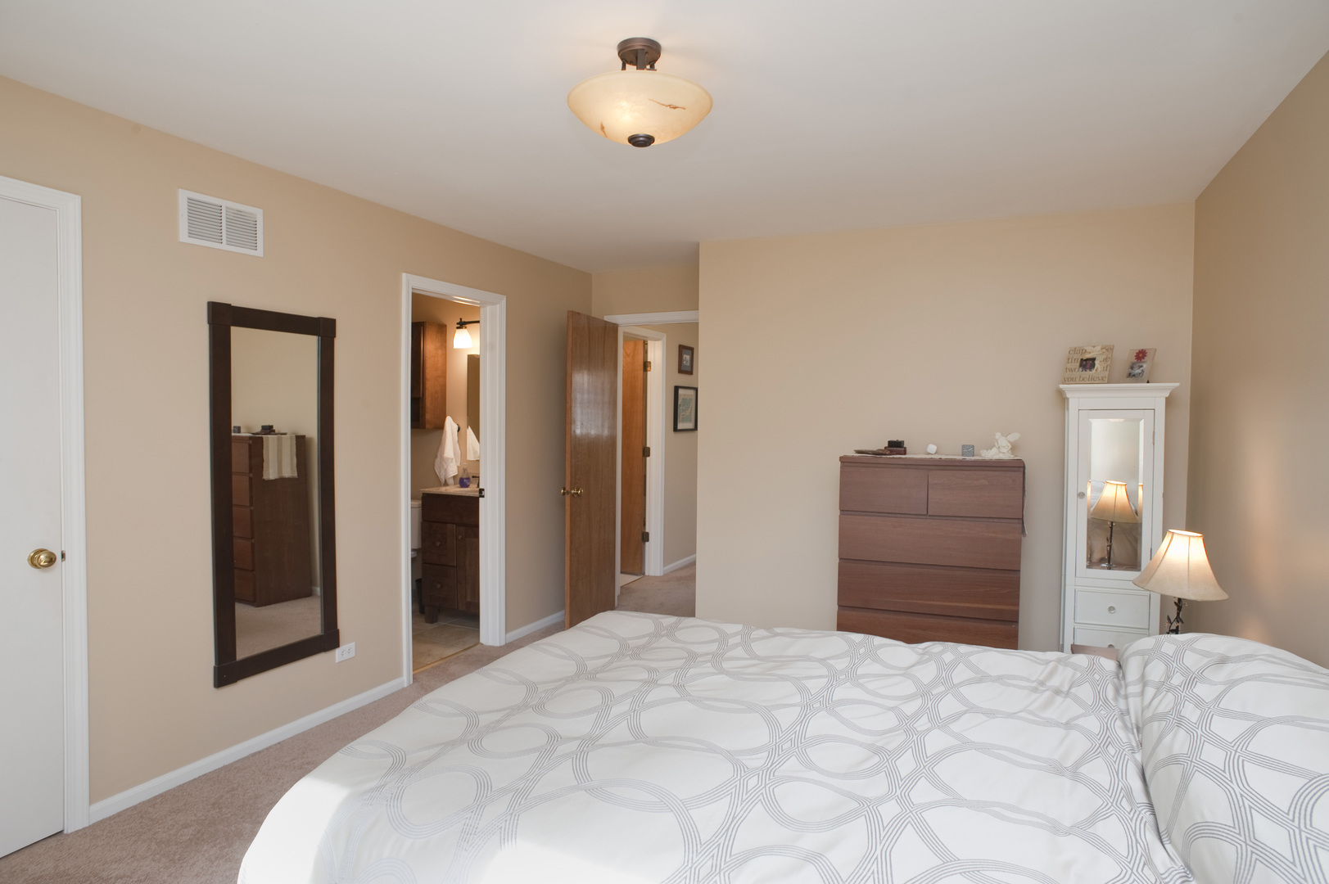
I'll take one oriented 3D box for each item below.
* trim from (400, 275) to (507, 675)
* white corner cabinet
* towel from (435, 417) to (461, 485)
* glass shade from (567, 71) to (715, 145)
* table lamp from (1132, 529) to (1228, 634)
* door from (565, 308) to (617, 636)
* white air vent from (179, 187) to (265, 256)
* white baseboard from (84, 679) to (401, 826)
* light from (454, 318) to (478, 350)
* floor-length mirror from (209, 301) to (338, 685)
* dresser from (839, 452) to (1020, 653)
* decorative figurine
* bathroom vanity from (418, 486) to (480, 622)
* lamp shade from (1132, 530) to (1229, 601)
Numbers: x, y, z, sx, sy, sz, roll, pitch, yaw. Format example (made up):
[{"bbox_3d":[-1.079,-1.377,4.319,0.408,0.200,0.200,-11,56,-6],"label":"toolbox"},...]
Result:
[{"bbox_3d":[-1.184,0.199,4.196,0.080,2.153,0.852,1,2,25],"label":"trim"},{"bbox_3d":[2.122,0.518,3.526,0.450,1.570,0.340,1,2,24],"label":"white corner cabinet"},{"bbox_3d":[-1.563,0.068,5.324,0.200,0.488,0.130,1,2,23],"label":"towel"},{"bbox_3d":[-0.072,-0.901,2.080,0.400,0.110,0.400,0,2,0],"label":"glass shade"},{"bbox_3d":[1.709,0.533,2.443,0.268,0.475,0.268,1,2,25],"label":"table lamp"},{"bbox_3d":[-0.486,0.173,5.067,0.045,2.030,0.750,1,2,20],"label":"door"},{"bbox_3d":[-1.727,-0.856,2.902,0.020,0.193,0.344,1,2,25],"label":"white air vent"},{"bbox_3d":[-1.663,1.262,3.179,0.014,0.060,1.441,1,2,25],"label":"white baseboard"},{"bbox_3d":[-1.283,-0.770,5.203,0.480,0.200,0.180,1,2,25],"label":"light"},{"bbox_3d":[-1.630,0.204,3.148,0.030,1.514,0.587,1,2,25],"label":"floor-length mirror"},{"bbox_3d":[1.312,0.679,3.684,0.800,1.230,0.480,1,2,21],"label":"dresser"},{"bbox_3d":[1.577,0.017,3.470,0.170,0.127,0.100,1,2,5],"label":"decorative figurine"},{"bbox_3d":[-1.278,0.777,5.074,0.635,0.890,0.480,1,2,23],"label":"bathroom vanity"},{"bbox_3d":[1.740,0.409,2.480,0.265,0.210,0.265,1,2,25],"label":"lamp shade"}]

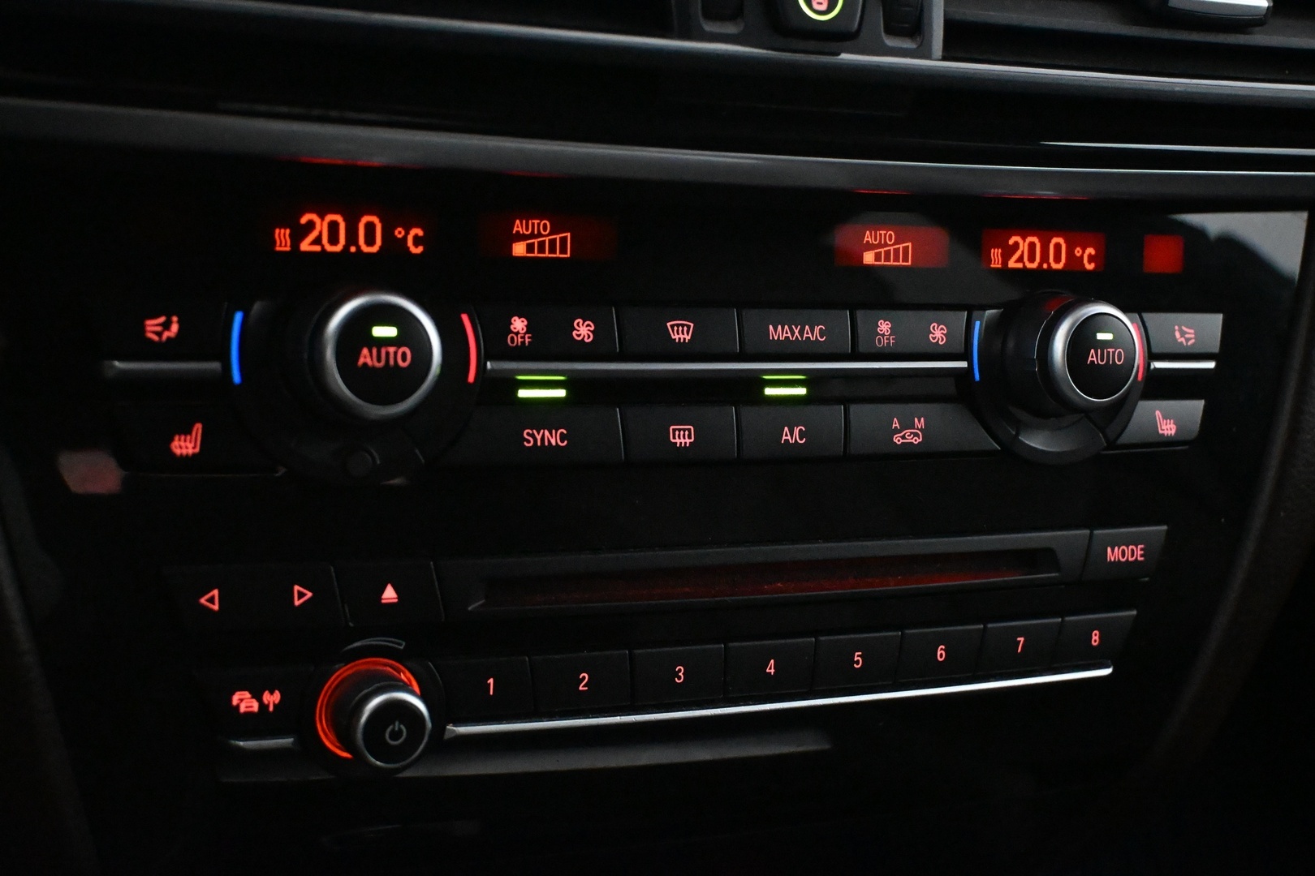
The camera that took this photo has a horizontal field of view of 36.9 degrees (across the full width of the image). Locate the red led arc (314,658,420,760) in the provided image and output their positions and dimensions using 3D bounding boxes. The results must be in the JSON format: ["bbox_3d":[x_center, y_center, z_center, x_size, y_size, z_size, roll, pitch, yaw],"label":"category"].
[{"bbox_3d":[-0.049,0.046,0.337,0.018,0.018,0.003,-1,10,-27],"label":"red led arc"}]

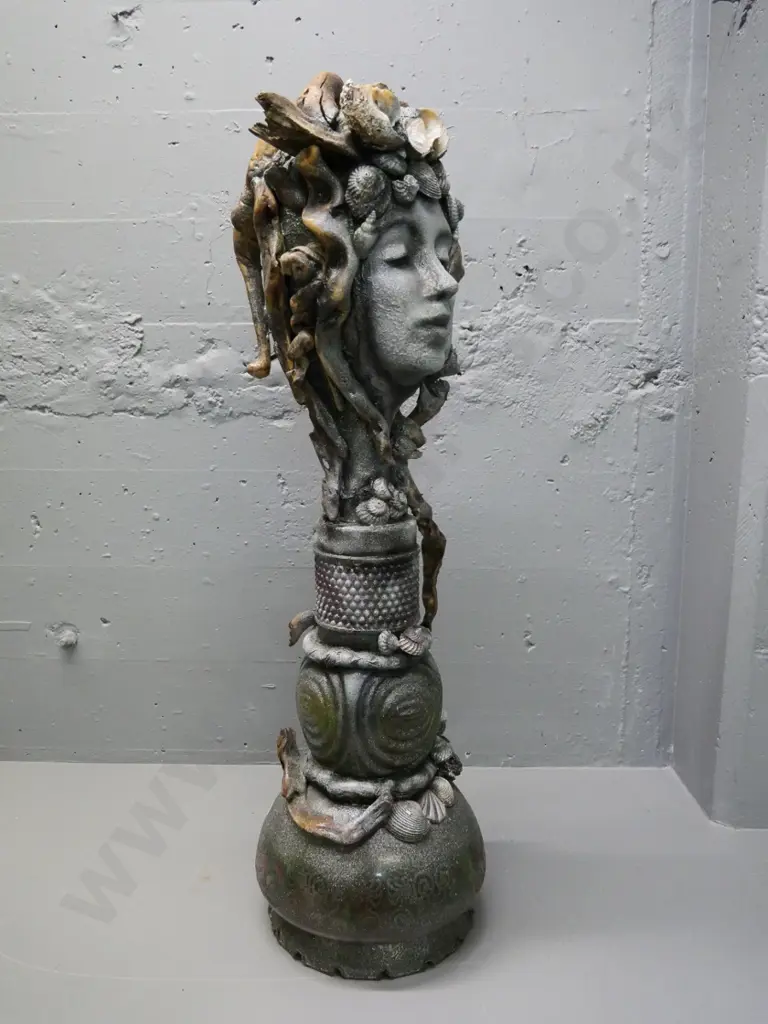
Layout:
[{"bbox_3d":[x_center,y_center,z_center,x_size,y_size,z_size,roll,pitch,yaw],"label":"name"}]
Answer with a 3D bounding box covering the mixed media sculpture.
[{"bbox_3d":[-0.022,0.012,0.841,0.265,0.835,0.245,7,11,39],"label":"mixed media sculpture"}]

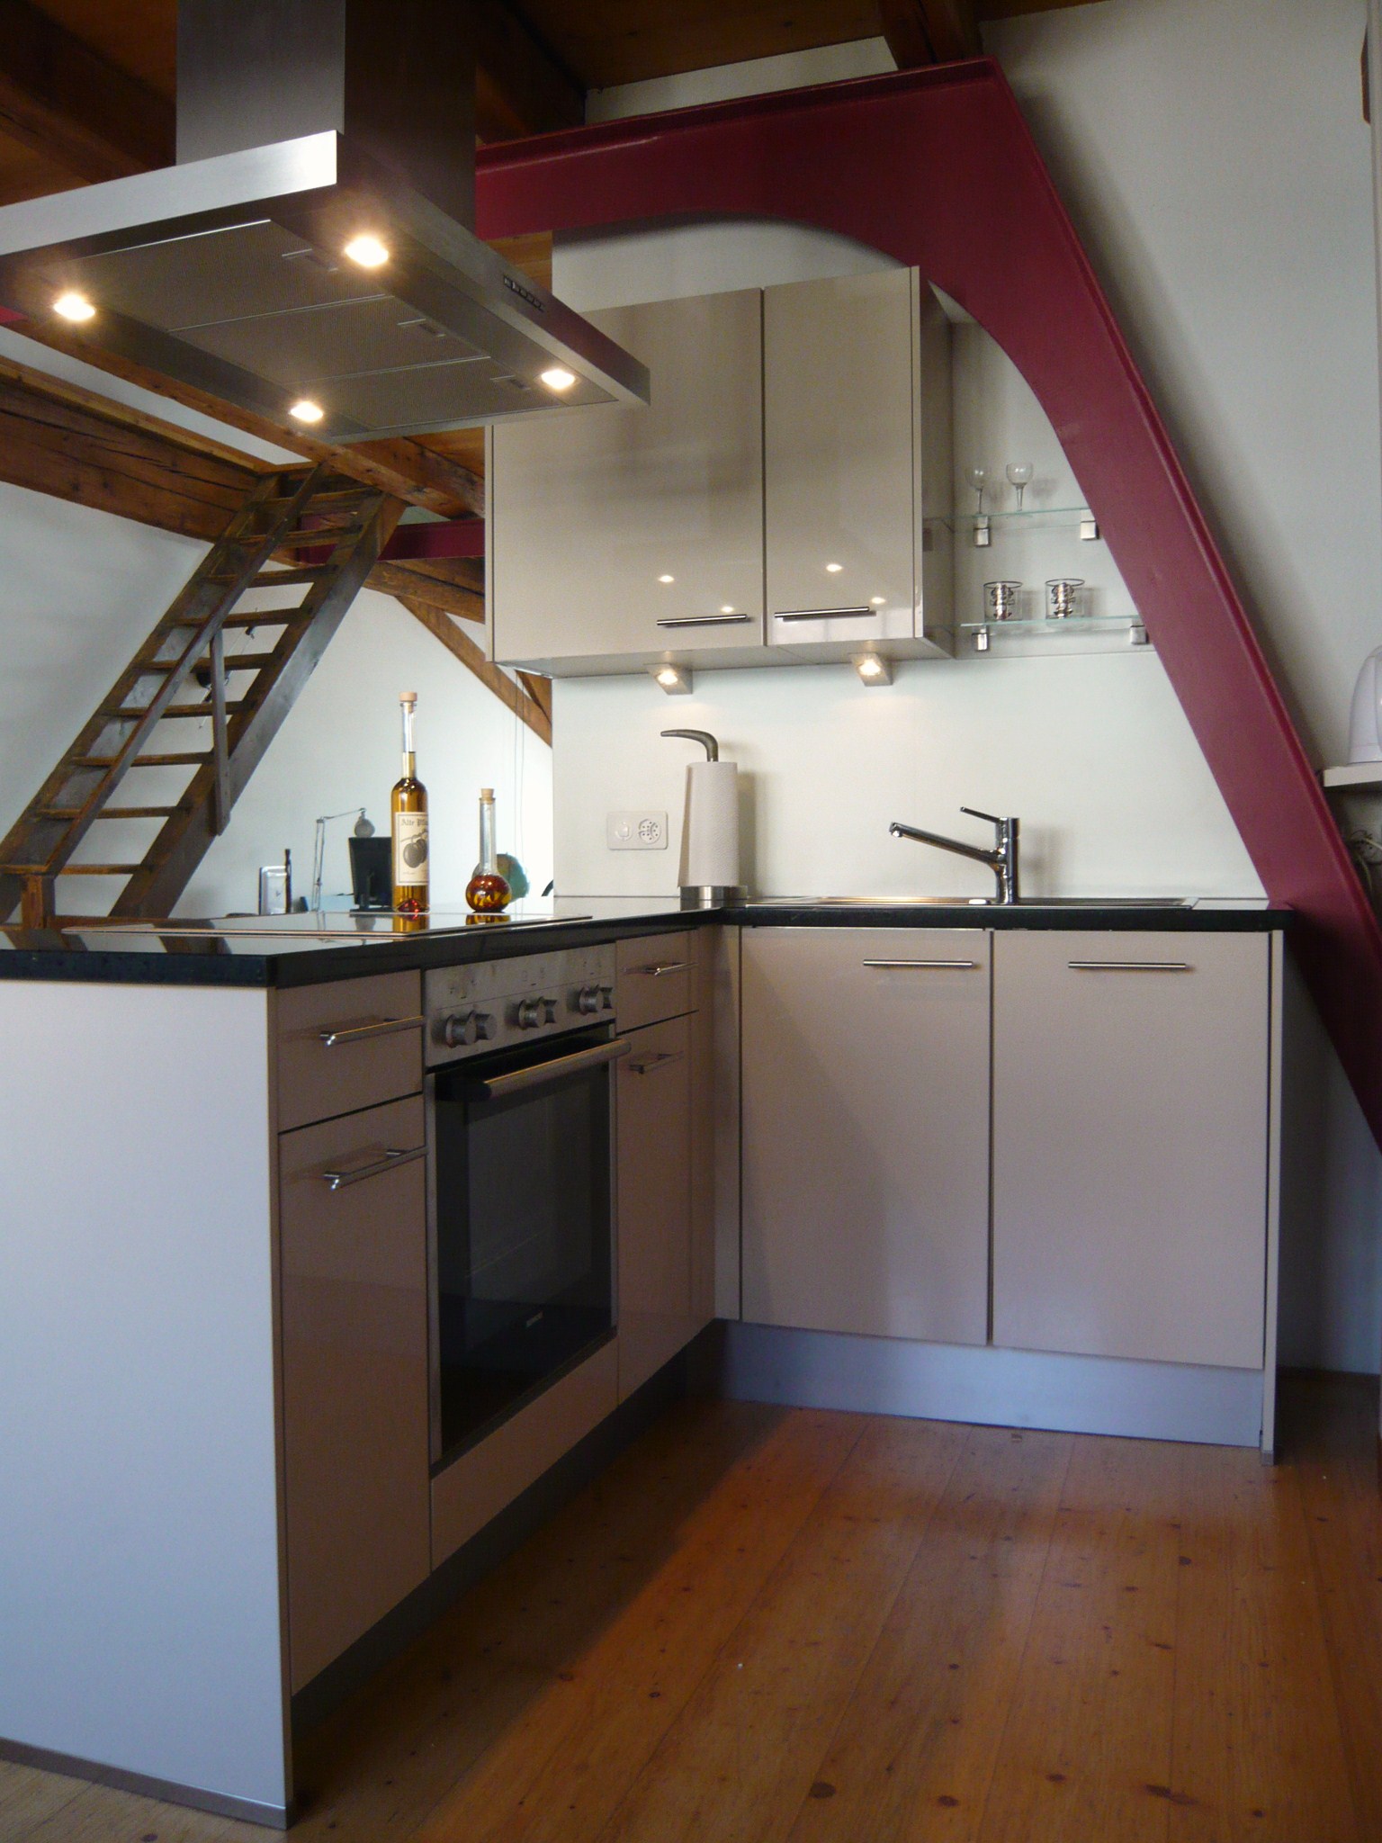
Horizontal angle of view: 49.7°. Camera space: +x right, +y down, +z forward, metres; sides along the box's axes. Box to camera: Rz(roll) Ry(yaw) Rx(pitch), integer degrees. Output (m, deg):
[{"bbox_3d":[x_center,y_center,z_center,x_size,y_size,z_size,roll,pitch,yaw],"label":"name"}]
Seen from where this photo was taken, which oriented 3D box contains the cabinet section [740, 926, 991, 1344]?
[{"bbox_3d":[0.400,0.368,2.936,0.453,0.722,0.580,0,2,19],"label":"cabinet section"}]

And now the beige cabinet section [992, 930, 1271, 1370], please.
[{"bbox_3d":[0.827,0.371,2.792,0.450,0.722,0.580,0,2,19],"label":"beige cabinet section"}]

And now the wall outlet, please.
[{"bbox_3d":[-0.124,-0.207,3.409,0.148,0.088,0.014,0,2,19],"label":"wall outlet"}]

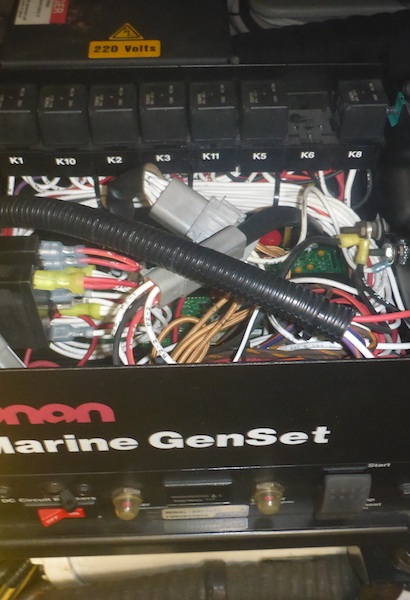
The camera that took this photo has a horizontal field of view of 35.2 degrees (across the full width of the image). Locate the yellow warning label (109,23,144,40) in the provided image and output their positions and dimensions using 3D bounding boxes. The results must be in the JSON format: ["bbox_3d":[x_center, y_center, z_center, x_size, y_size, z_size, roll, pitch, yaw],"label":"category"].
[{"bbox_3d":[-0.057,-0.196,0.474,0.025,0.001,0.021,-1,54,-1],"label":"yellow warning label"}]

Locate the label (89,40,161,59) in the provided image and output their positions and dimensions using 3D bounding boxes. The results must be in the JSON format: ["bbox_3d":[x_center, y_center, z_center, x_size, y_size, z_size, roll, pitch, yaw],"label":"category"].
[{"bbox_3d":[-0.057,-0.178,0.460,0.051,0.001,0.021,-1,54,-1],"label":"label"}]

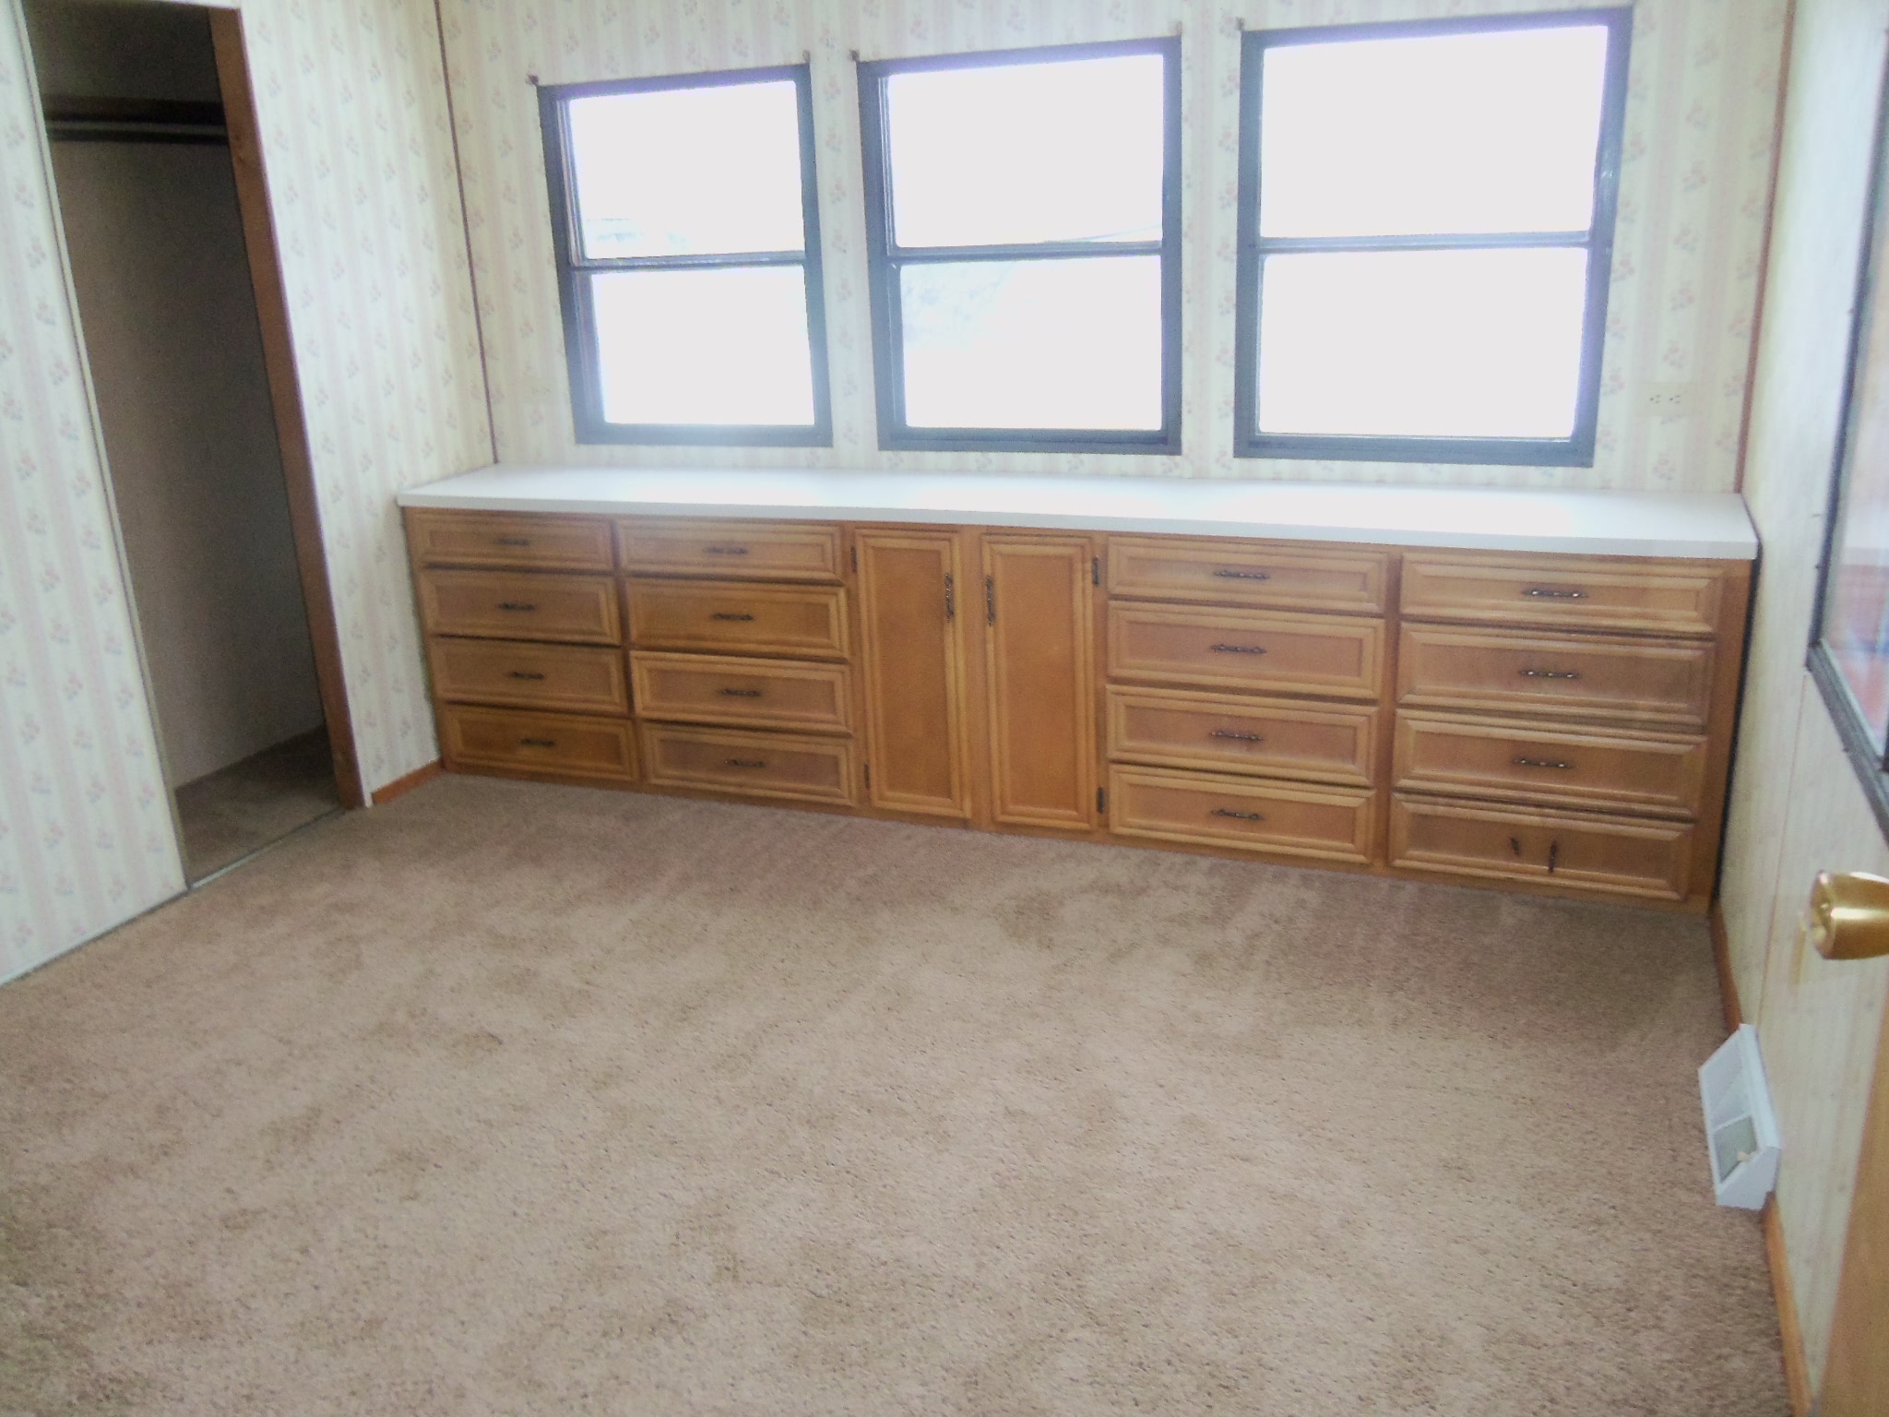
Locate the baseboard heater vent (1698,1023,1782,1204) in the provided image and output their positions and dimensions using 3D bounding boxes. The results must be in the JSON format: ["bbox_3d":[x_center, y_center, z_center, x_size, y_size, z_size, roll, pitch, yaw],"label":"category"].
[{"bbox_3d":[1.249,0.630,2.406,0.075,0.115,0.383,5,18,22],"label":"baseboard heater vent"}]

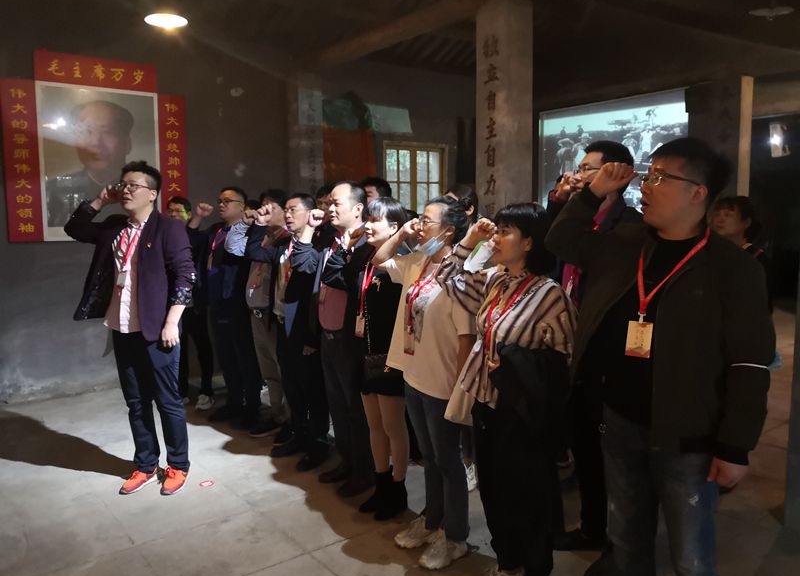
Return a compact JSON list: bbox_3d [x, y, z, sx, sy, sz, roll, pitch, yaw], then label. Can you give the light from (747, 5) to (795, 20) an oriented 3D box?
[{"bbox_3d":[2.947,-2.204,4.949,0.307,0.130,0.307,-5,7,-39],"label":"light"}]

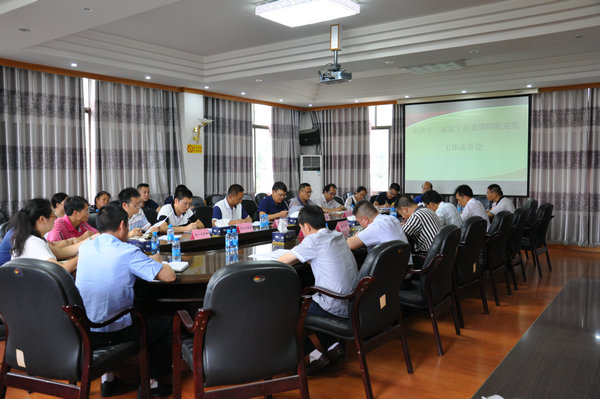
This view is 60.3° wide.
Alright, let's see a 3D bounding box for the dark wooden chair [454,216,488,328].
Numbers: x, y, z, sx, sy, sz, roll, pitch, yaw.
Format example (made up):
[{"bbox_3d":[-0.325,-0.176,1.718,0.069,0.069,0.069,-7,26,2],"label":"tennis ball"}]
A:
[{"bbox_3d":[1.539,0.701,5.342,0.660,1.040,0.630,2,4,35],"label":"dark wooden chair"}]

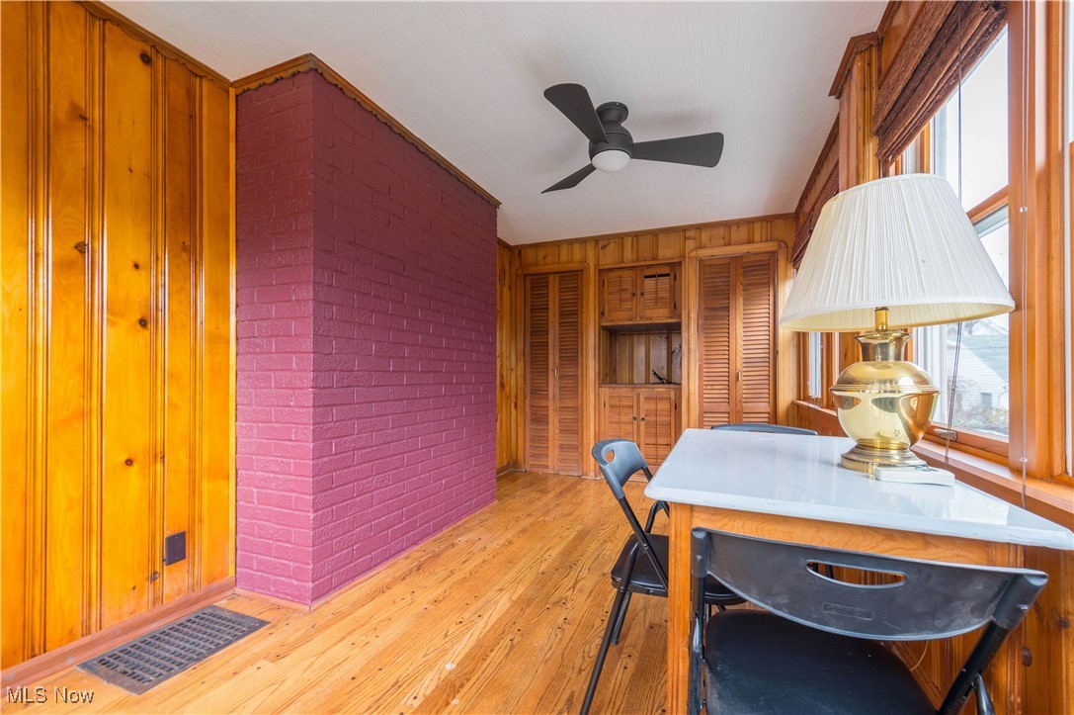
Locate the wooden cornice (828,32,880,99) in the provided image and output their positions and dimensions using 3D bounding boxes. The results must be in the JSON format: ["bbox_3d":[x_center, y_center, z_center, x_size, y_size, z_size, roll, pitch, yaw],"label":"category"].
[{"bbox_3d":[1.375,-1.246,1.830,0.088,0.054,0.400,0,-1,25],"label":"wooden cornice"}]

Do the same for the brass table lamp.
[{"bbox_3d":[0.895,-0.075,1.085,0.452,0.715,0.452,0,-1,25],"label":"brass table lamp"}]

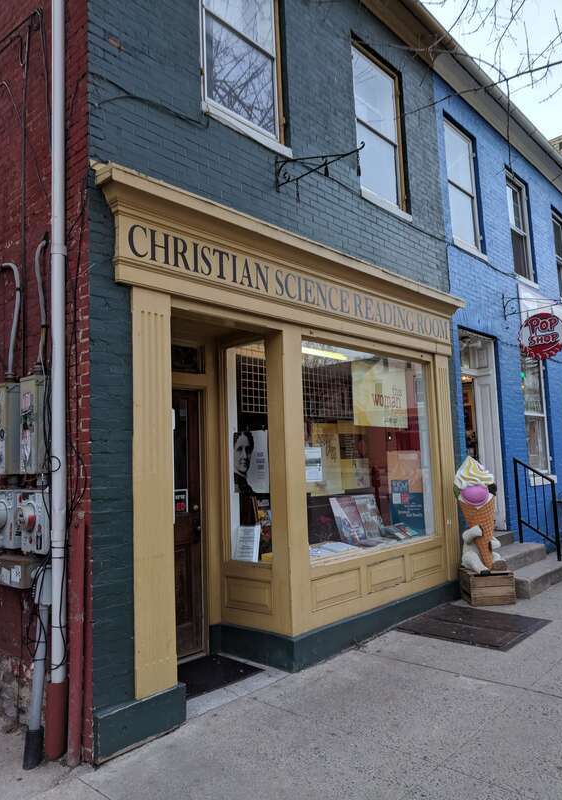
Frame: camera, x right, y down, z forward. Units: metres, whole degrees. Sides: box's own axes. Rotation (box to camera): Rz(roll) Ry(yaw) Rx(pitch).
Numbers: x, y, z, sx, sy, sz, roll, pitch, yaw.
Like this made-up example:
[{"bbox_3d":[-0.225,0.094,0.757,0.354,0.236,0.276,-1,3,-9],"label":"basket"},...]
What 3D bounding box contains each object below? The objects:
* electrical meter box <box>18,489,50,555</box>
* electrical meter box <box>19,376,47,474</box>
[{"bbox_3d":[-1.443,0.719,3.560,0.300,0.360,0.220,-7,-8,41],"label":"electrical meter box"},{"bbox_3d":[-1.479,0.157,3.684,0.205,0.585,0.140,-7,-8,41],"label":"electrical meter box"}]

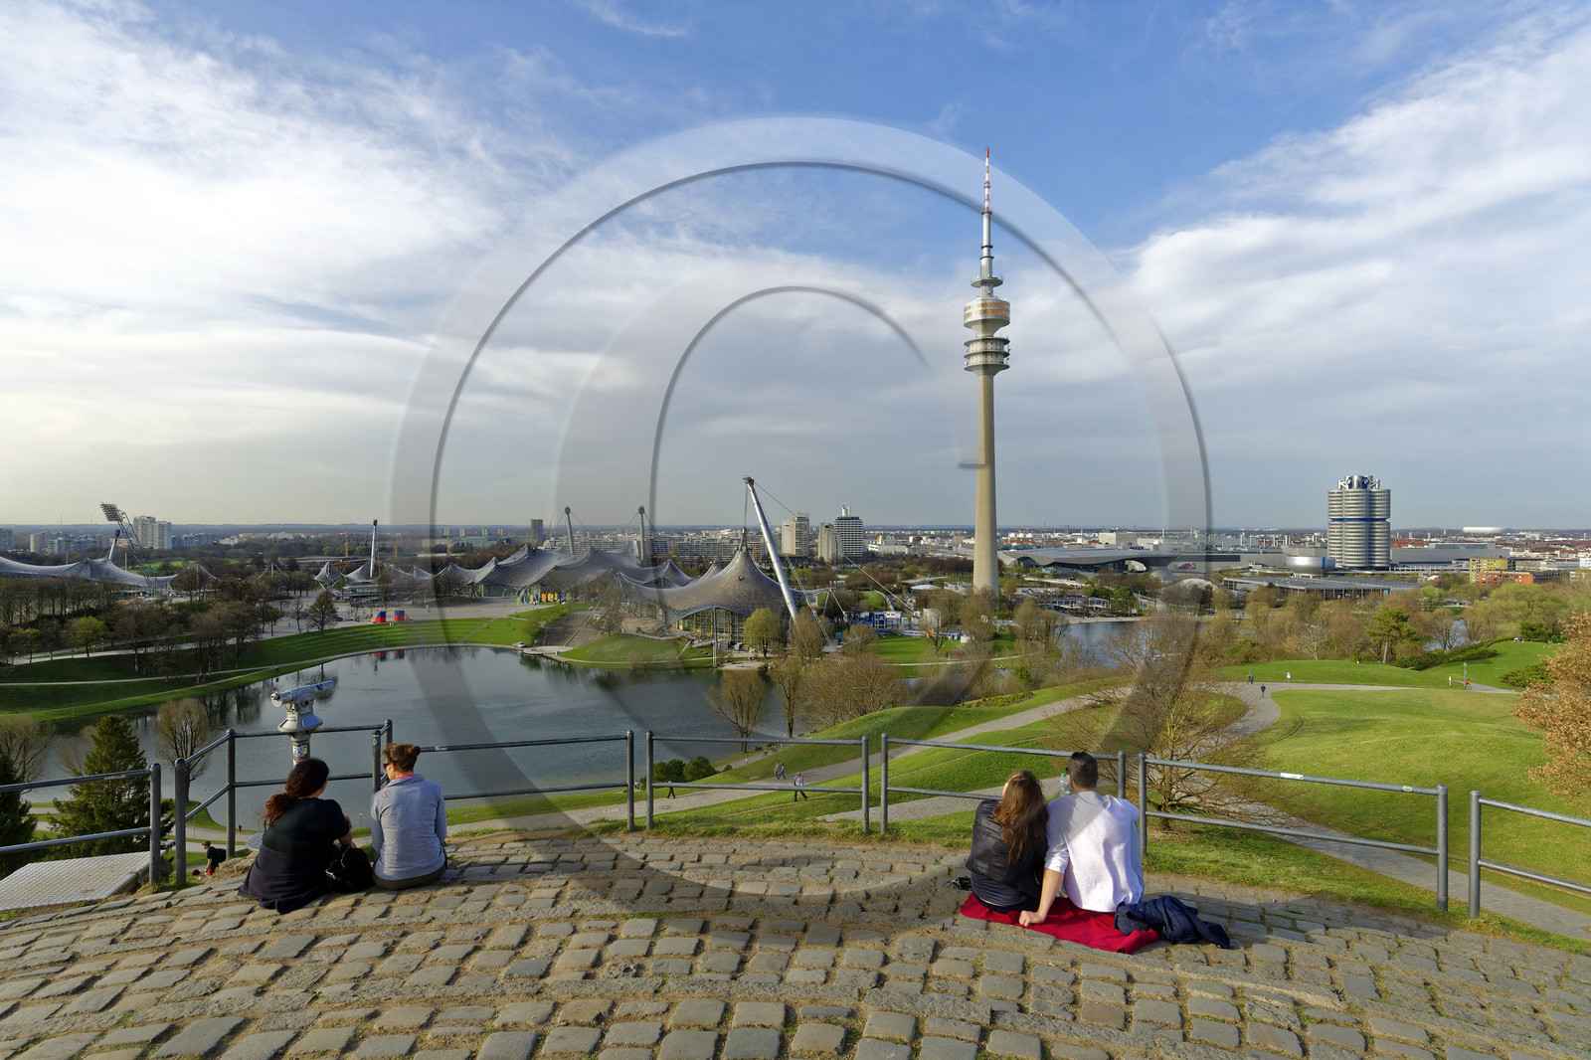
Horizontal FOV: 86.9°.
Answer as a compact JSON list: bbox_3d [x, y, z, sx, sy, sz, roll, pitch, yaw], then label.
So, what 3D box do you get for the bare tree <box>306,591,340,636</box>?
[{"bbox_3d":[-220.310,38.192,391.000,13.200,19.674,13.200,0,0,-29],"label":"bare tree"}]

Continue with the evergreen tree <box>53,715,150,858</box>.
[{"bbox_3d":[-36.617,15.151,45.000,5.600,10.456,5.600,0,1,-39],"label":"evergreen tree"}]

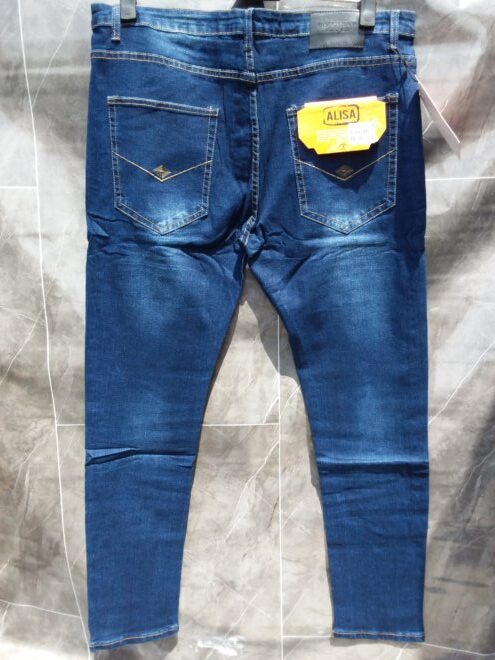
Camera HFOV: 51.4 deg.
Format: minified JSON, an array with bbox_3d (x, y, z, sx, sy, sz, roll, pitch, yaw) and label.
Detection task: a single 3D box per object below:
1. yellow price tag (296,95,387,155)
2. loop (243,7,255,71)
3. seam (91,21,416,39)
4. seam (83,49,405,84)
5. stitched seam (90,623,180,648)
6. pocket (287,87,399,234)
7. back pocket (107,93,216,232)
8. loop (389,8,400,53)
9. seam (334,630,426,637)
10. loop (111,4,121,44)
[{"bbox_3d":[0.134,-0.293,0.734,0.125,0.080,0.010,-6,4,1],"label":"yellow price tag"},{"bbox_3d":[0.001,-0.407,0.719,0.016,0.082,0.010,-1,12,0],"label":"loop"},{"bbox_3d":[0.008,-0.423,0.725,0.453,0.023,0.025,-1,12,0],"label":"seam"},{"bbox_3d":[0.006,-0.376,0.735,0.460,0.042,0.025,-1,12,0],"label":"seam"},{"bbox_3d":[-0.205,0.551,0.932,0.164,0.013,0.010,-13,12,3],"label":"stitched seam"},{"bbox_3d":[0.140,-0.246,0.757,0.165,0.203,0.014,-1,12,0],"label":"pocket"},{"bbox_3d":[-0.125,-0.242,0.758,0.165,0.195,0.014,-1,12,0],"label":"back pocket"},{"bbox_3d":[0.205,-0.419,0.720,0.016,0.056,0.010,-1,12,0],"label":"loop"},{"bbox_3d":[0.239,0.549,0.932,0.163,0.013,0.010,-1,12,0],"label":"seam"},{"bbox_3d":[-0.184,-0.427,0.718,0.013,0.048,0.010,-1,12,0],"label":"loop"}]

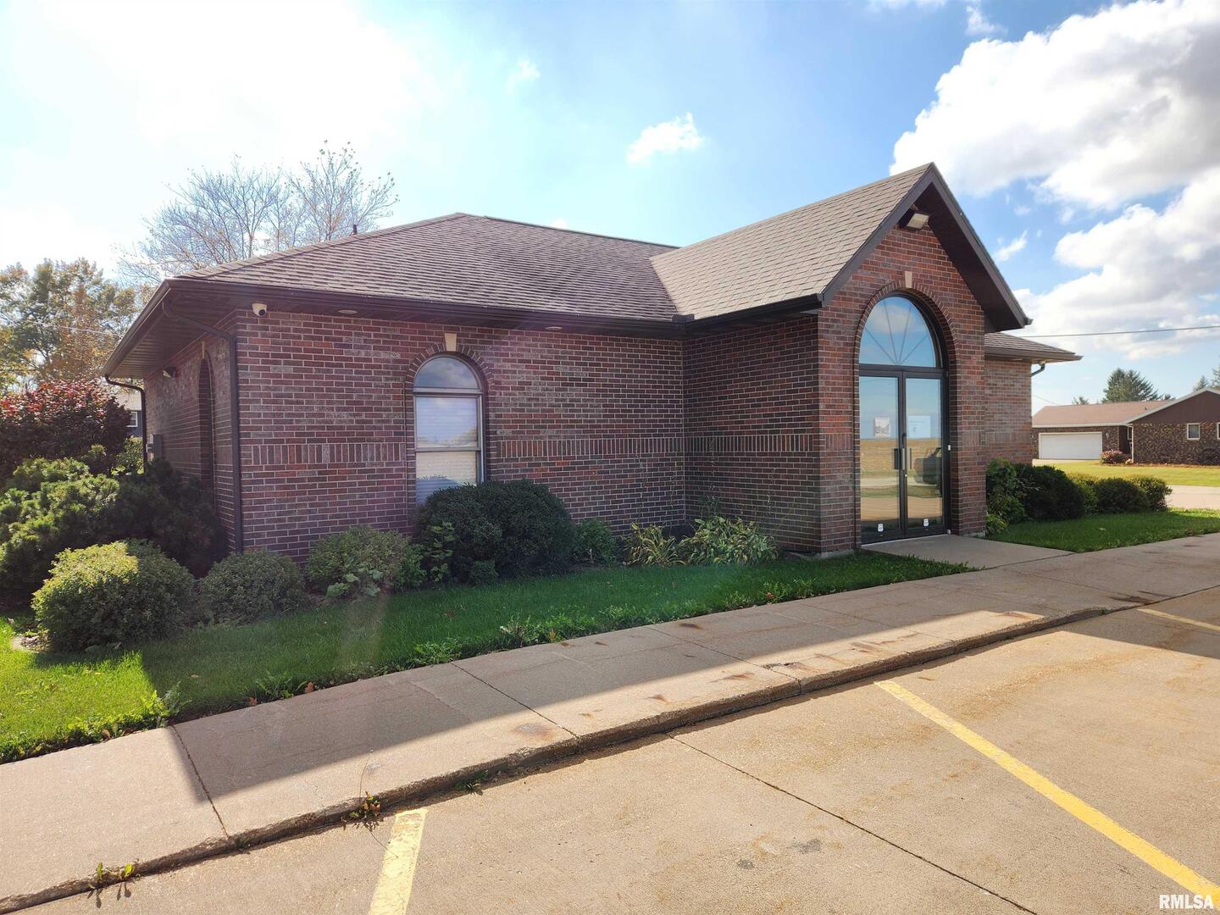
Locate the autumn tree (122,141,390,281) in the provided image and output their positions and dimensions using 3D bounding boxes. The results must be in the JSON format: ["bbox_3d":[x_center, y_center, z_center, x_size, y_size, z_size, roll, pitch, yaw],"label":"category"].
[{"bbox_3d":[-12.216,-4.810,27.913,9.500,12.000,9.000,-2,1,-34],"label":"autumn tree"}]

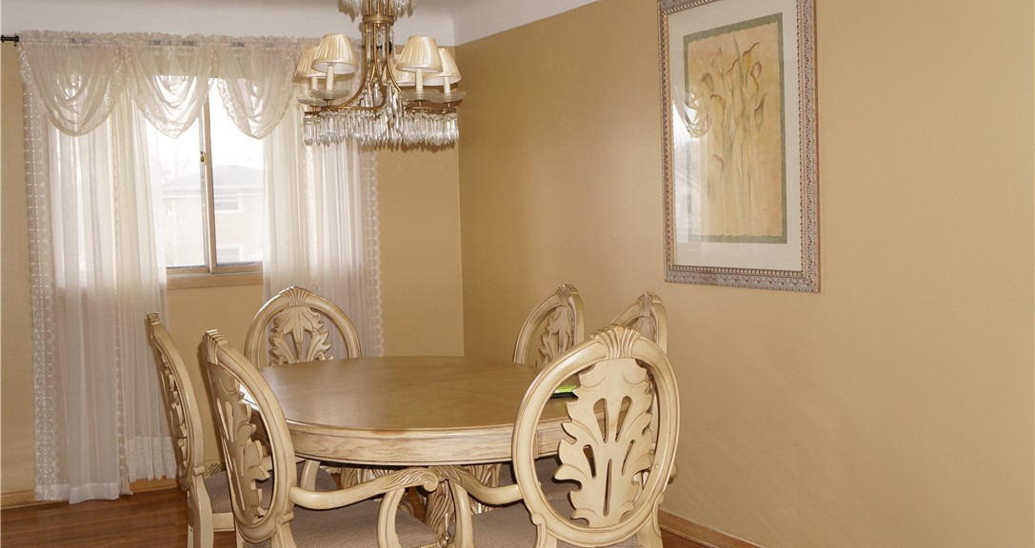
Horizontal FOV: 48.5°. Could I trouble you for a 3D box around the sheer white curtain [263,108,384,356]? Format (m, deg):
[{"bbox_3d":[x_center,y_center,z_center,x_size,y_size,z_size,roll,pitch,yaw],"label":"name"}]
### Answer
[{"bbox_3d":[-1.039,-0.082,6.105,0.629,2.252,0.120,-3,4,-23],"label":"sheer white curtain"}]

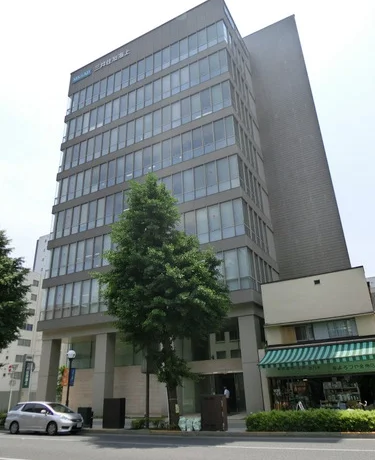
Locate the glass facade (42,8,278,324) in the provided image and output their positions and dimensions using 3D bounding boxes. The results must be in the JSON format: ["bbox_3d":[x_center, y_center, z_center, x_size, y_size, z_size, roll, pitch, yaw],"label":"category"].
[{"bbox_3d":[-2.865,-4.442,35.877,19.400,25.600,8.100,-14,-26,25],"label":"glass facade"}]

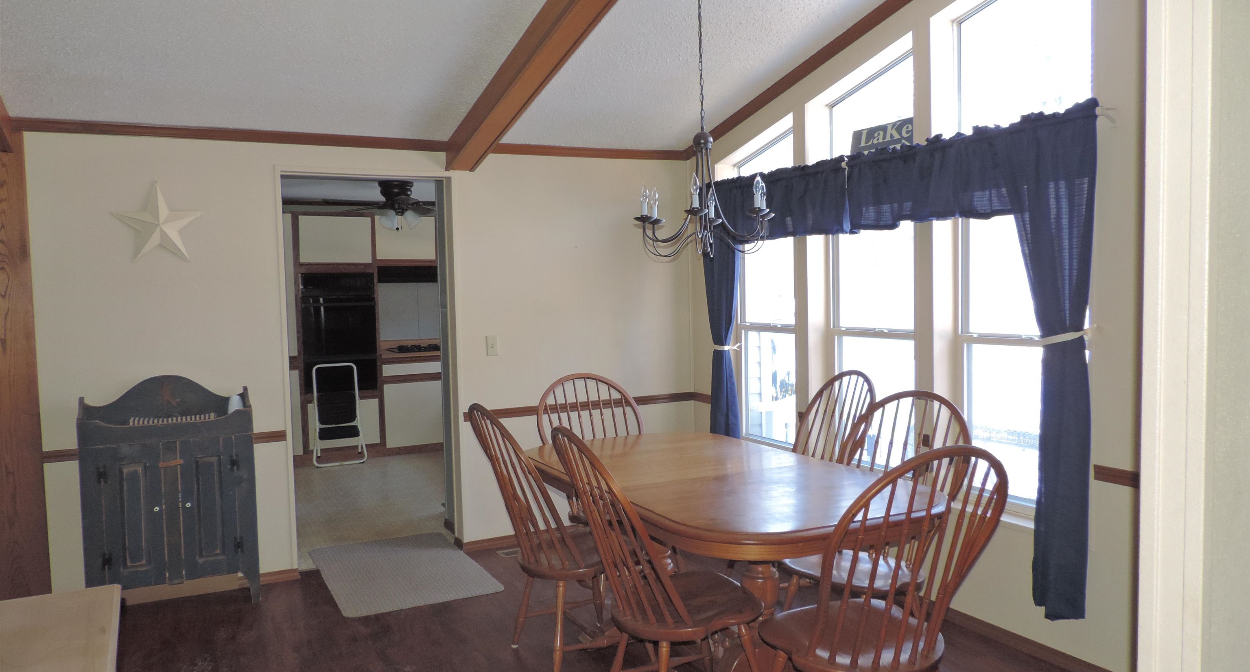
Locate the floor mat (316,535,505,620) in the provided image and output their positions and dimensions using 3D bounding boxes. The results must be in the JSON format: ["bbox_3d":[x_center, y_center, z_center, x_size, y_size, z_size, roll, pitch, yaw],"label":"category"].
[{"bbox_3d":[-1.193,1.228,4.588,0.755,0.010,1.140,-3,3,-27],"label":"floor mat"}]

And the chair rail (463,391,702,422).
[{"bbox_3d":[-0.228,0.420,5.177,1.505,0.056,0.022,-3,3,-27],"label":"chair rail"}]

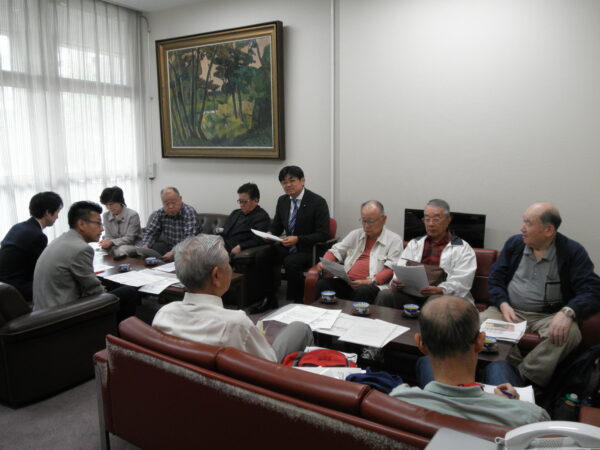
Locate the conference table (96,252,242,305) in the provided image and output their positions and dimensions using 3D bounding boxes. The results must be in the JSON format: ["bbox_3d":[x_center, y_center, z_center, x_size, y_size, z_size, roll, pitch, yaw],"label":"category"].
[{"bbox_3d":[-1.238,0.572,3.852,1.591,0.440,0.560,5,11,31],"label":"conference table"}]

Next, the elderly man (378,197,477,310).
[{"bbox_3d":[0.782,0.393,2.955,0.560,1.036,0.780,5,11,31],"label":"elderly man"}]

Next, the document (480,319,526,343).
[{"bbox_3d":[1.026,0.524,2.460,0.220,0.035,0.285,5,11,31],"label":"document"}]

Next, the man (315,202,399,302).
[{"bbox_3d":[0.369,0.363,3.216,0.600,1.020,0.780,5,11,31],"label":"man"}]

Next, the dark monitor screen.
[{"bbox_3d":[1.145,0.121,3.890,0.666,0.450,0.090,7,12,38],"label":"dark monitor screen"}]

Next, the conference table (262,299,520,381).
[{"bbox_3d":[0.523,0.748,2.643,1.146,0.440,0.470,5,11,31],"label":"conference table"}]

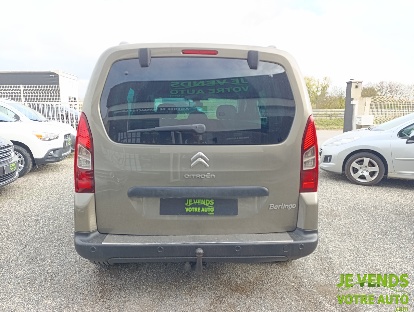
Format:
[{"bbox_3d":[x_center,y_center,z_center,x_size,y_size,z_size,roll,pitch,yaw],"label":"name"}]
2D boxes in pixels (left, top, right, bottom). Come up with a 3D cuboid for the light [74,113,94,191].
[{"bbox_3d":[-0.837,-0.019,1.894,0.165,0.555,0.190,0,8,-2],"label":"light"}]

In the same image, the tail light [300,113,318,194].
[{"bbox_3d":[0.730,-0.014,1.954,0.165,0.555,0.190,0,8,-2],"label":"tail light"}]

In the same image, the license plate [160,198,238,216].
[{"bbox_3d":[-0.050,0.343,1.845,0.520,0.112,0.015,0,8,-2],"label":"license plate"}]

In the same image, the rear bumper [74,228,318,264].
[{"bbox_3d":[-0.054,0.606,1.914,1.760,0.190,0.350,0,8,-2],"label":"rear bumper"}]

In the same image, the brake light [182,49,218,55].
[{"bbox_3d":[-0.047,-0.733,1.951,0.255,0.037,0.035,0,8,-2],"label":"brake light"}]

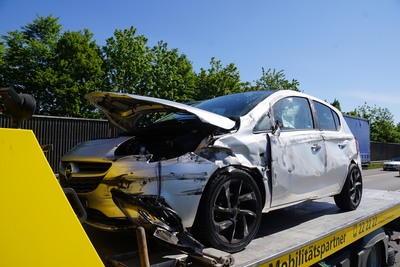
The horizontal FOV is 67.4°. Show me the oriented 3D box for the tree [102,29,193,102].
[{"bbox_3d":[-3.138,-1.836,17.769,5.400,8.940,5.000,1,-3,-9],"label":"tree"}]

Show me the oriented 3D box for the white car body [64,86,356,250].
[{"bbox_3d":[0.491,0.244,3.640,4.030,1.460,1.770,4,-4,-44],"label":"white car body"}]

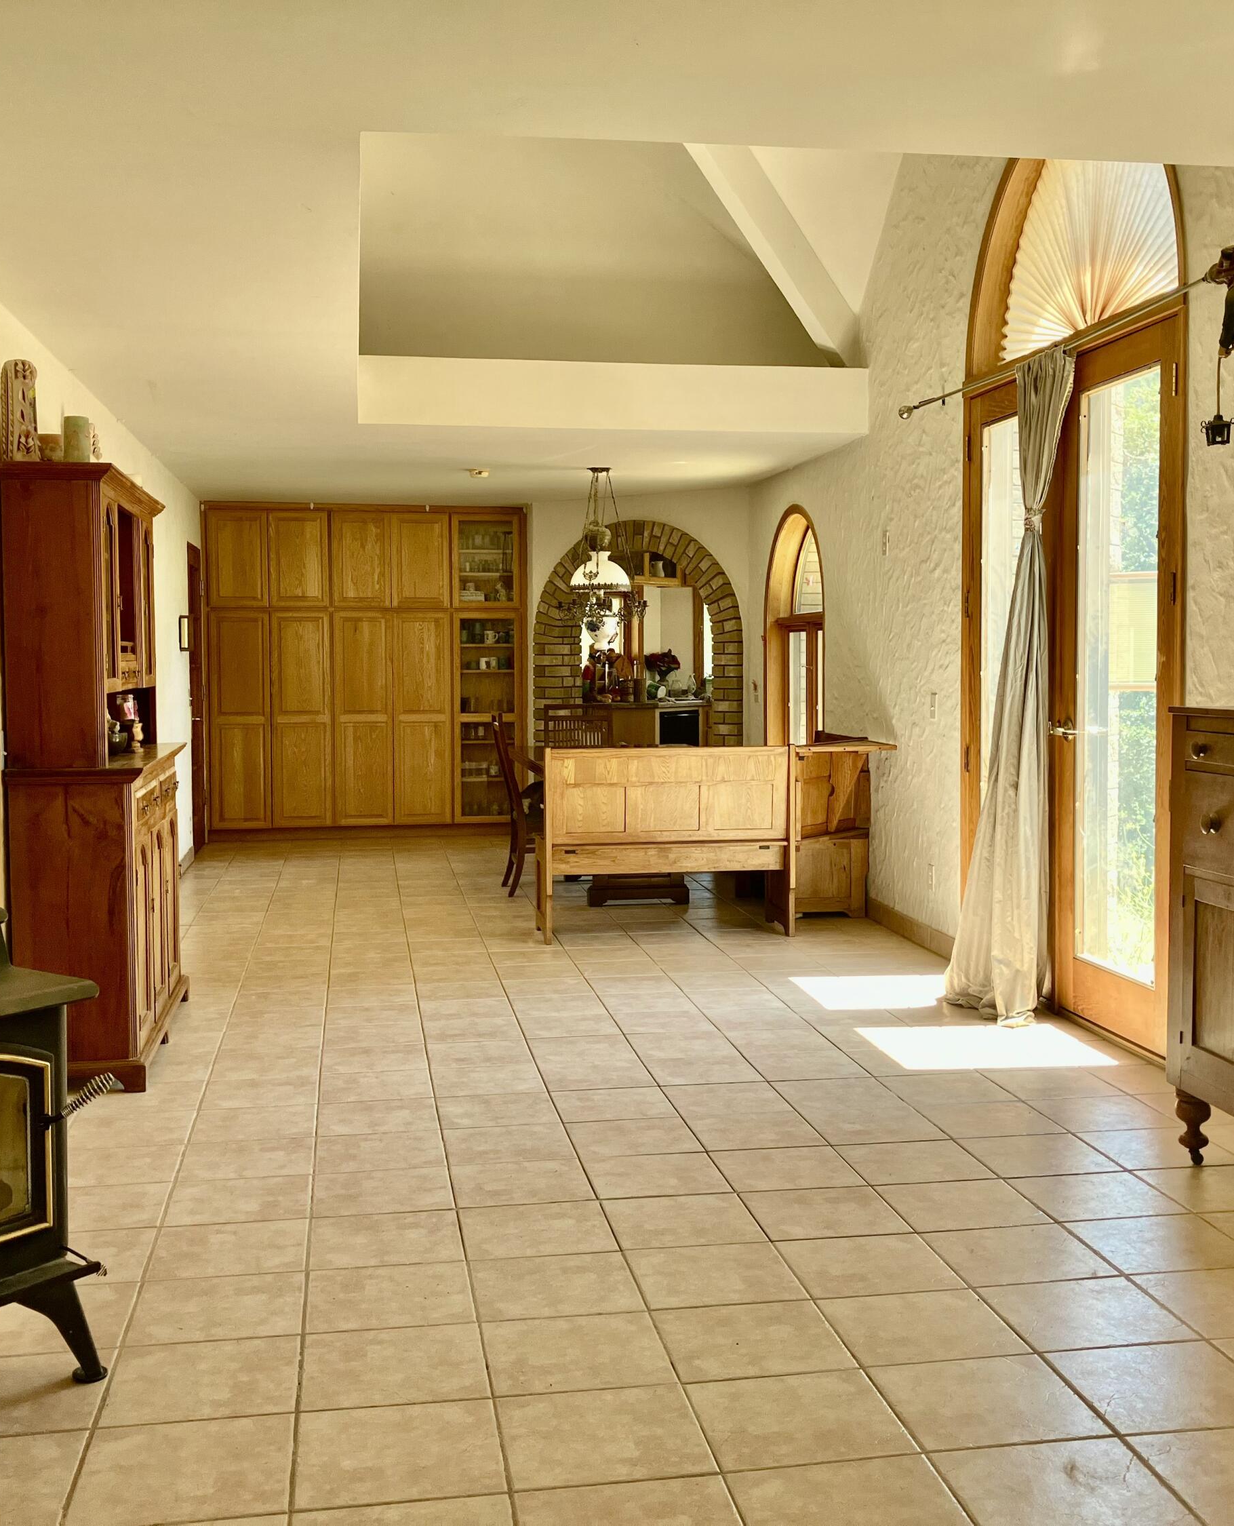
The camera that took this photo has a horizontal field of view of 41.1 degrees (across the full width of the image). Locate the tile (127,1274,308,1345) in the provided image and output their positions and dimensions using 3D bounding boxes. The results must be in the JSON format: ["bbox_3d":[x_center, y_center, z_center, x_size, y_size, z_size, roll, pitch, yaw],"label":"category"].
[{"bbox_3d":[-0.797,1.099,3.302,0.332,0.014,0.324,-1,4,-9],"label":"tile"}]

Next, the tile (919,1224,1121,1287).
[{"bbox_3d":[0.857,1.055,3.525,0.320,0.010,0.320,-1,4,-9],"label":"tile"}]

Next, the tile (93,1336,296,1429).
[{"bbox_3d":[-0.744,1.120,2.977,0.332,0.014,0.324,-1,4,-9],"label":"tile"}]

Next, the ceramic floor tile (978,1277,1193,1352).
[{"bbox_3d":[0.934,1.104,3.287,0.332,0.011,0.326,-1,4,-9],"label":"ceramic floor tile"}]

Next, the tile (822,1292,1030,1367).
[{"bbox_3d":[0.613,1.141,3.319,0.343,0.010,0.335,-1,4,-9],"label":"tile"}]

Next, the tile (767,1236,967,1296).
[{"bbox_3d":[0.537,1.077,3.519,0.332,0.014,0.324,-1,4,-9],"label":"tile"}]

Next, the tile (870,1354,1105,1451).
[{"bbox_3d":[0.668,1.164,2.983,0.343,0.010,0.335,-1,4,-9],"label":"tile"}]

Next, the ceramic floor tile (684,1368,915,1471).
[{"bbox_3d":[0.311,1.137,2.846,0.332,0.011,0.326,-1,4,-9],"label":"ceramic floor tile"}]

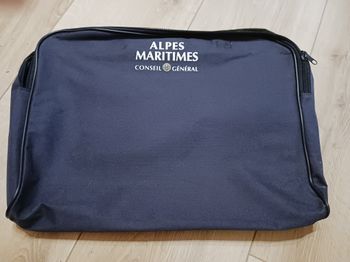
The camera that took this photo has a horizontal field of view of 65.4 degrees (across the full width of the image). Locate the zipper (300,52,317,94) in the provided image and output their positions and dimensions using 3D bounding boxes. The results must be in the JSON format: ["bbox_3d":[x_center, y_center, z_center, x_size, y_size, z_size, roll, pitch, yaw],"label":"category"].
[{"bbox_3d":[0.198,-0.089,0.407,0.020,0.013,0.067,14,68,-16],"label":"zipper"}]

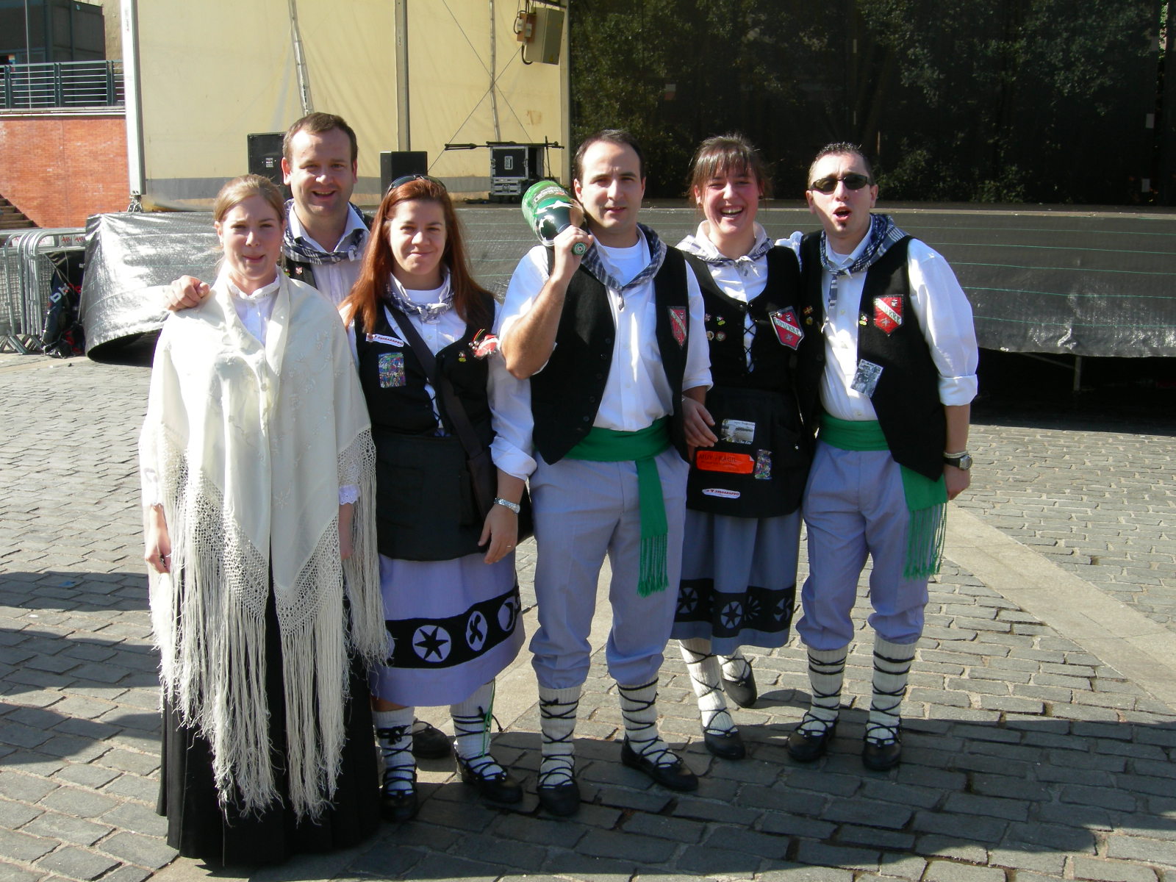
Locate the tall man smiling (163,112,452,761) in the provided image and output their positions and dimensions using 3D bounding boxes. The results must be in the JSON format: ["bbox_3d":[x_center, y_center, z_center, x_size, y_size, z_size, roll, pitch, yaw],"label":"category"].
[{"bbox_3d":[-0.748,0.017,3.570,0.720,1.770,0.430,-3,11,-12],"label":"tall man smiling"}]

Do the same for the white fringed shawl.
[{"bbox_3d":[-0.765,0.215,3.040,0.550,1.230,0.420,-3,11,-18],"label":"white fringed shawl"}]

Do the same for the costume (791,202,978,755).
[{"bbox_3d":[0.804,0.141,3.580,0.550,1.500,0.370,4,12,23],"label":"costume"}]

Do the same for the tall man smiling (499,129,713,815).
[{"bbox_3d":[0.044,0.076,3.360,0.550,1.720,0.420,-5,12,-23],"label":"tall man smiling"}]

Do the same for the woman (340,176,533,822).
[{"bbox_3d":[-0.384,0.146,3.280,0.510,1.620,0.380,-2,11,-10],"label":"woman"}]

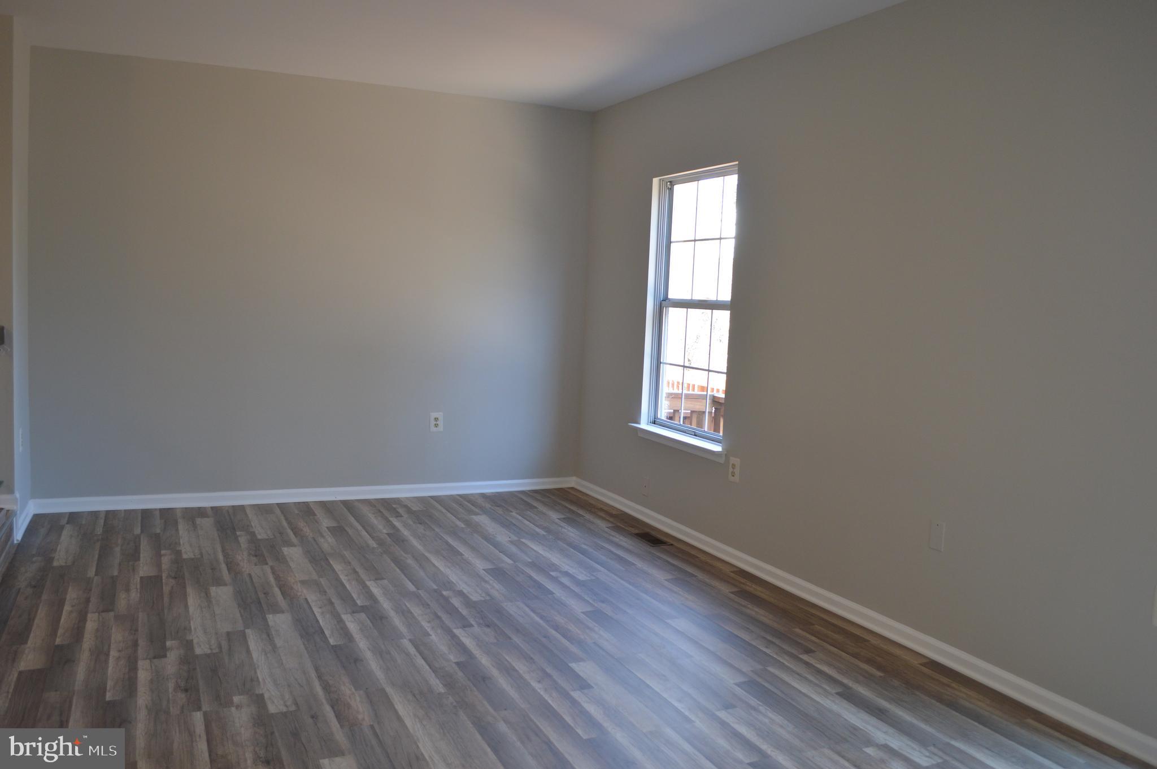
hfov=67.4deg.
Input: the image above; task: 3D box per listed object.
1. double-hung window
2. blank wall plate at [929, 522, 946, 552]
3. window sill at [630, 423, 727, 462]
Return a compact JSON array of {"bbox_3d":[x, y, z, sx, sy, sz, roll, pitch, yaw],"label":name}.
[{"bbox_3d":[0.619,-0.419,4.595,0.120,1.390,0.800,0,6,-26],"label":"double-hung window"},{"bbox_3d":[1.284,0.543,3.107,0.007,0.108,0.067,0,6,-26],"label":"blank wall plate"},{"bbox_3d":[0.539,0.311,4.601,0.120,0.070,0.950,0,6,-26],"label":"window sill"}]

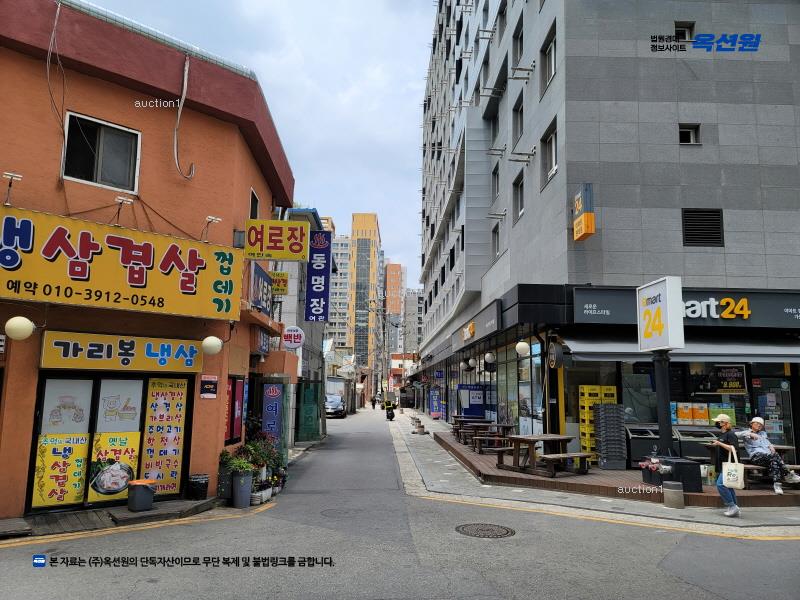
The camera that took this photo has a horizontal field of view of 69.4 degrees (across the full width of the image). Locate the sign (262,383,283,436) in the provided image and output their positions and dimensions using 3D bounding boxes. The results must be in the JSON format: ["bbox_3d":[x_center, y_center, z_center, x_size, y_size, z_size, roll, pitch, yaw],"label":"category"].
[{"bbox_3d":[-2.951,2.762,13.463,0.476,1.578,0.050,2,-8,-3],"label":"sign"}]

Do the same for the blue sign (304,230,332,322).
[{"bbox_3d":[-2.680,-0.773,19.000,0.760,3.030,0.220,1,-9,-1],"label":"blue sign"}]

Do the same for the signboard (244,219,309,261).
[{"bbox_3d":[-2.371,-1.123,11.256,1.190,0.773,0.250,2,-8,-3],"label":"signboard"}]

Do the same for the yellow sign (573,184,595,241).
[{"bbox_3d":[4.439,-2.099,13.945,0.240,1.210,0.700,1,-9,-1],"label":"yellow sign"}]

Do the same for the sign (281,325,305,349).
[{"bbox_3d":[-2.744,0.981,15.000,0.570,0.600,0.160,1,-9,-1],"label":"sign"}]

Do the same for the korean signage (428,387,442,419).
[{"bbox_3d":[2.212,6.407,35.700,0.720,1.900,0.250,1,-9,-1],"label":"korean signage"}]

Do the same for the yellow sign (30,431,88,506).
[{"bbox_3d":[-5.036,2.519,8.604,0.670,1.032,0.030,8,-11,-41],"label":"yellow sign"}]

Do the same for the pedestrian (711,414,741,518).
[{"bbox_3d":[5.294,2.685,9.368,0.460,1.614,0.450,-3,-9,25],"label":"pedestrian"}]

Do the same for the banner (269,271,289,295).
[{"bbox_3d":[-2.798,-0.375,13.317,0.461,0.543,0.080,2,-8,-3],"label":"banner"}]

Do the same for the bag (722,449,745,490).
[{"bbox_3d":[5.022,2.537,8.700,0.310,0.630,0.090,0,-9,9],"label":"bag"}]

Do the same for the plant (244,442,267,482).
[{"bbox_3d":[-2.616,3.006,10.532,0.410,0.760,0.400,1,-8,0],"label":"plant"}]

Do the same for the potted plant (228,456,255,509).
[{"bbox_3d":[-2.613,3.007,9.527,0.390,0.796,0.390,1,-8,0],"label":"potted plant"}]

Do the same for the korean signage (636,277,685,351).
[{"bbox_3d":[5.039,0.317,11.223,0.270,1.300,1.220,1,-9,-1],"label":"korean signage"}]

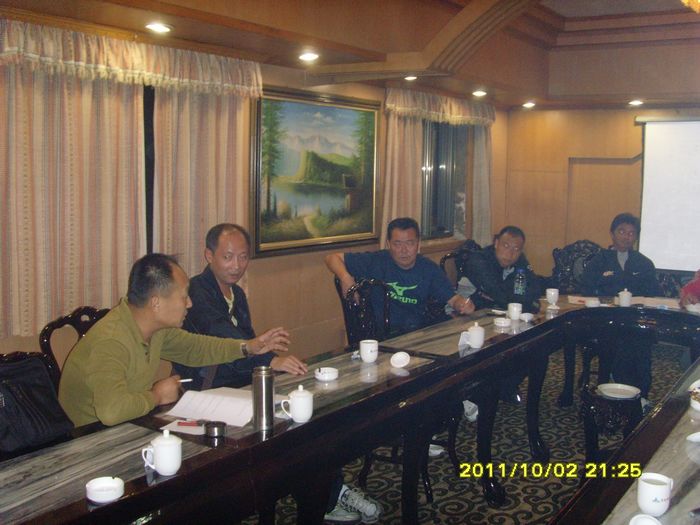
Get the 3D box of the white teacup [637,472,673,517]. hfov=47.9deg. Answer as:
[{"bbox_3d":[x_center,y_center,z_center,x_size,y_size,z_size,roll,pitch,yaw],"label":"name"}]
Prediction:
[{"bbox_3d":[0.698,0.525,1.799,0.097,0.084,0.075,-5,8,-41],"label":"white teacup"}]

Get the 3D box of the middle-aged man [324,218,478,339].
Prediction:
[{"bbox_3d":[0.237,0.442,4.180,0.747,1.283,0.687,-1,6,-9],"label":"middle-aged man"}]

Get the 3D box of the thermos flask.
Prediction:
[{"bbox_3d":[-0.264,0.409,2.392,0.063,0.189,0.063,0,6,0],"label":"thermos flask"}]

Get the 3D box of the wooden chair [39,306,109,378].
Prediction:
[{"bbox_3d":[-0.708,0.704,2.734,0.525,1.071,0.465,4,7,32],"label":"wooden chair"}]

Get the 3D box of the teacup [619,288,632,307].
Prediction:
[{"bbox_3d":[1.649,0.203,4.713,0.080,0.107,0.100,1,6,6],"label":"teacup"}]

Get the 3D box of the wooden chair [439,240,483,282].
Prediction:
[{"bbox_3d":[0.852,0.444,5.080,0.465,1.091,0.525,-1,6,-12],"label":"wooden chair"}]

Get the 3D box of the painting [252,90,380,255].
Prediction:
[{"bbox_3d":[-0.150,-0.577,5.144,0.061,1.001,1.451,7,9,33],"label":"painting"}]

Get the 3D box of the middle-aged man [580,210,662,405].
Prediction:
[{"bbox_3d":[1.773,0.330,5.181,0.525,1.293,0.667,3,7,22],"label":"middle-aged man"}]

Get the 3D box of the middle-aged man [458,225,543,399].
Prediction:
[{"bbox_3d":[0.947,0.399,4.874,0.535,1.222,0.707,0,6,0],"label":"middle-aged man"}]

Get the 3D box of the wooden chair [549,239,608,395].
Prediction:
[{"bbox_3d":[1.625,0.400,5.543,0.465,1.081,0.525,3,7,23],"label":"wooden chair"}]

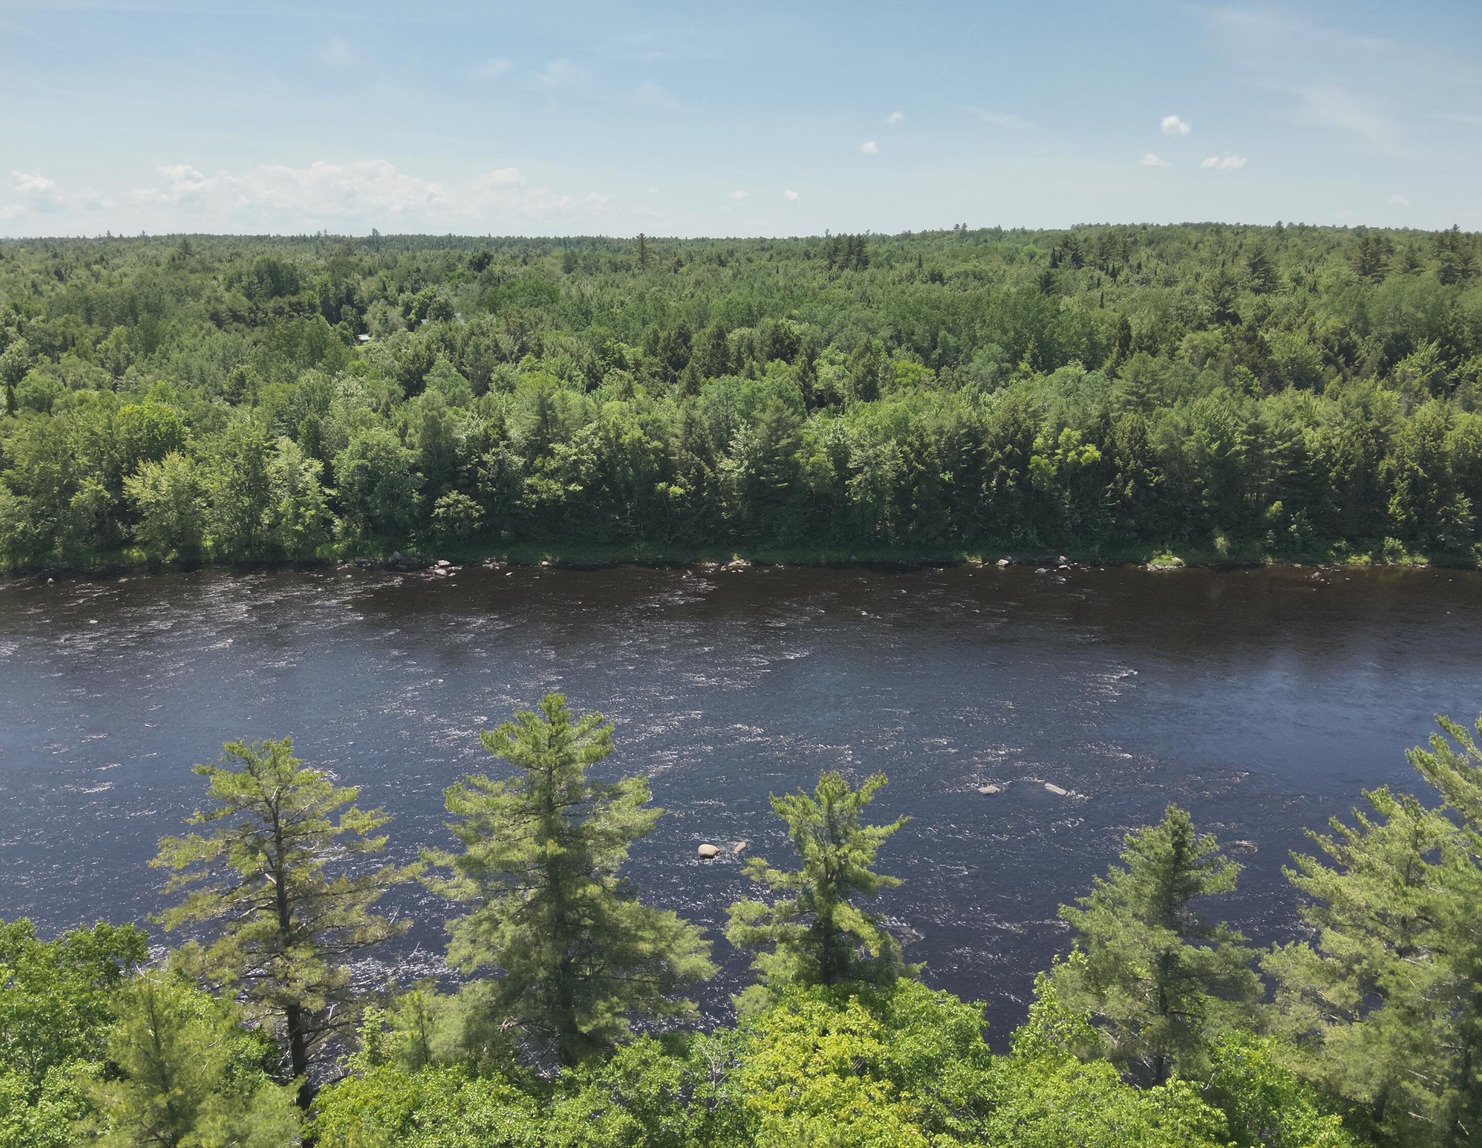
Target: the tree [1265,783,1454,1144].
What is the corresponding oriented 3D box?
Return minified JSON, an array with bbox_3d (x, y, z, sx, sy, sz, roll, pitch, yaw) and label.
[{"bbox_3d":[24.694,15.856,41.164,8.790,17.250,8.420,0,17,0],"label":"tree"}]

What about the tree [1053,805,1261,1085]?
[{"bbox_3d":[16.580,15.670,42.678,8.050,14.330,7.720,0,17,0],"label":"tree"}]

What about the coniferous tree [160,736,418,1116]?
[{"bbox_3d":[-17.236,14.573,41.808,9.910,17.850,9.500,0,17,0],"label":"coniferous tree"}]

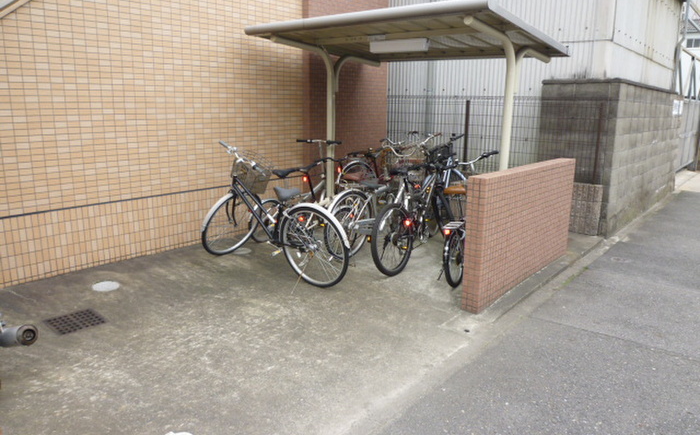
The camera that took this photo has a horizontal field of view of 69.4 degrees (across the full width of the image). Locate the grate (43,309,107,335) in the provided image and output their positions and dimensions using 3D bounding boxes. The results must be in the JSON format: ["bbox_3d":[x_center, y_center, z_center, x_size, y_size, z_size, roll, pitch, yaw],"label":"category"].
[{"bbox_3d":[-1.879,0.727,3.476,0.310,0.025,0.305,11,17,40],"label":"grate"}]

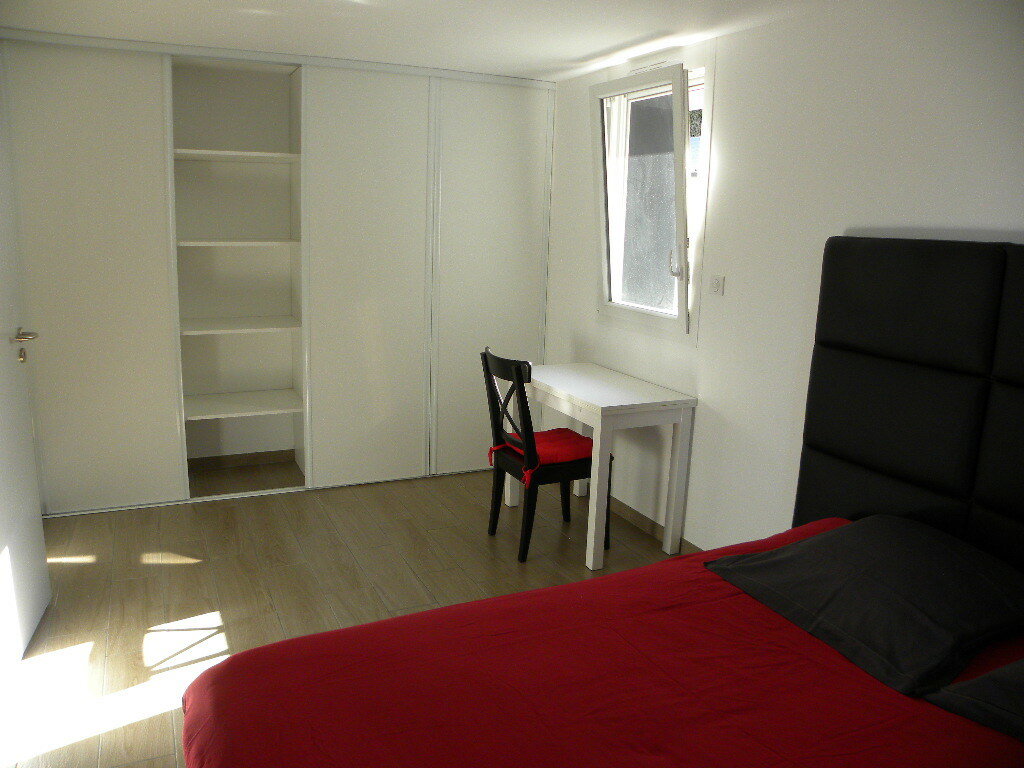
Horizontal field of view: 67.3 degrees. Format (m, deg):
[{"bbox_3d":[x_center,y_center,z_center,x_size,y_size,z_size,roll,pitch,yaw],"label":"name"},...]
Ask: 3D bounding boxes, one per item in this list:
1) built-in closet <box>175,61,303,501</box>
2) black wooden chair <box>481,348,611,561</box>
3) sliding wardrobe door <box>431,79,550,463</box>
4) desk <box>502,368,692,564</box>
[{"bbox_3d":[-1.472,-0.541,4.180,0.610,2.190,0.550,-4,13,-24],"label":"built-in closet"},{"bbox_3d":[0.184,0.303,3.570,0.520,0.910,0.430,-4,13,-24],"label":"black wooden chair"},{"bbox_3d":[-0.131,-0.577,4.496,0.710,2.200,0.050,-4,13,-24],"label":"sliding wardrobe door"},{"bbox_3d":[0.392,0.354,3.767,0.508,0.740,0.905,-4,13,-25],"label":"desk"}]

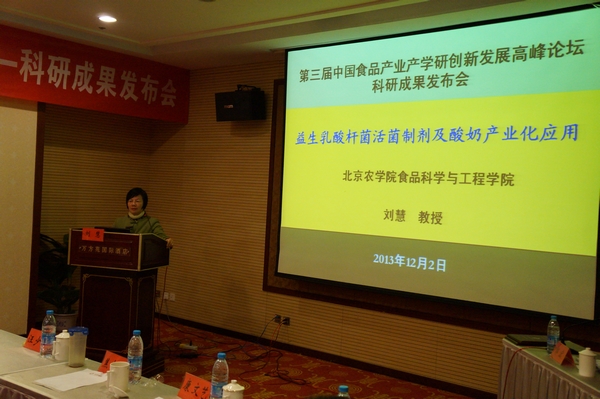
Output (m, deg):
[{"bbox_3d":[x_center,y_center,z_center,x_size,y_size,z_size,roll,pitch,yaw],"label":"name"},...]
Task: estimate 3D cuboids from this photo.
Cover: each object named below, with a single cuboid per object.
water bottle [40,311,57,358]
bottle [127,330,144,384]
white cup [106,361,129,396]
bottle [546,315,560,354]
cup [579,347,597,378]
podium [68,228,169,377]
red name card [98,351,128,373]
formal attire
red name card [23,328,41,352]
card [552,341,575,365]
[{"bbox_3d":[-1.212,0.651,3.221,0.065,0.222,0.065,3,0,0],"label":"water bottle"},{"bbox_3d":[-0.705,0.678,2.869,0.065,0.222,0.065,3,0,0],"label":"bottle"},{"bbox_3d":[-0.752,0.734,2.738,0.100,0.108,0.080,2,1,-45],"label":"white cup"},{"bbox_3d":[1.445,0.771,3.798,0.065,0.220,0.065,3,0,0],"label":"bottle"},{"bbox_3d":[1.454,0.817,3.354,0.090,0.137,0.095,3,0,0],"label":"cup"},{"bbox_3d":[-1.537,0.872,5.641,0.650,1.220,0.510,3,1,16],"label":"podium"},{"bbox_3d":[-0.809,0.738,2.957,0.080,0.090,0.190,2,1,-45],"label":"red name card"},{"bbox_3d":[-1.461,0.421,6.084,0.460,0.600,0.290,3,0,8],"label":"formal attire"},{"bbox_3d":[-1.304,0.712,3.362,0.190,0.090,0.080,3,1,39],"label":"red name card"},{"bbox_3d":[1.438,0.837,3.625,0.078,0.090,0.185,3,0,4],"label":"card"}]

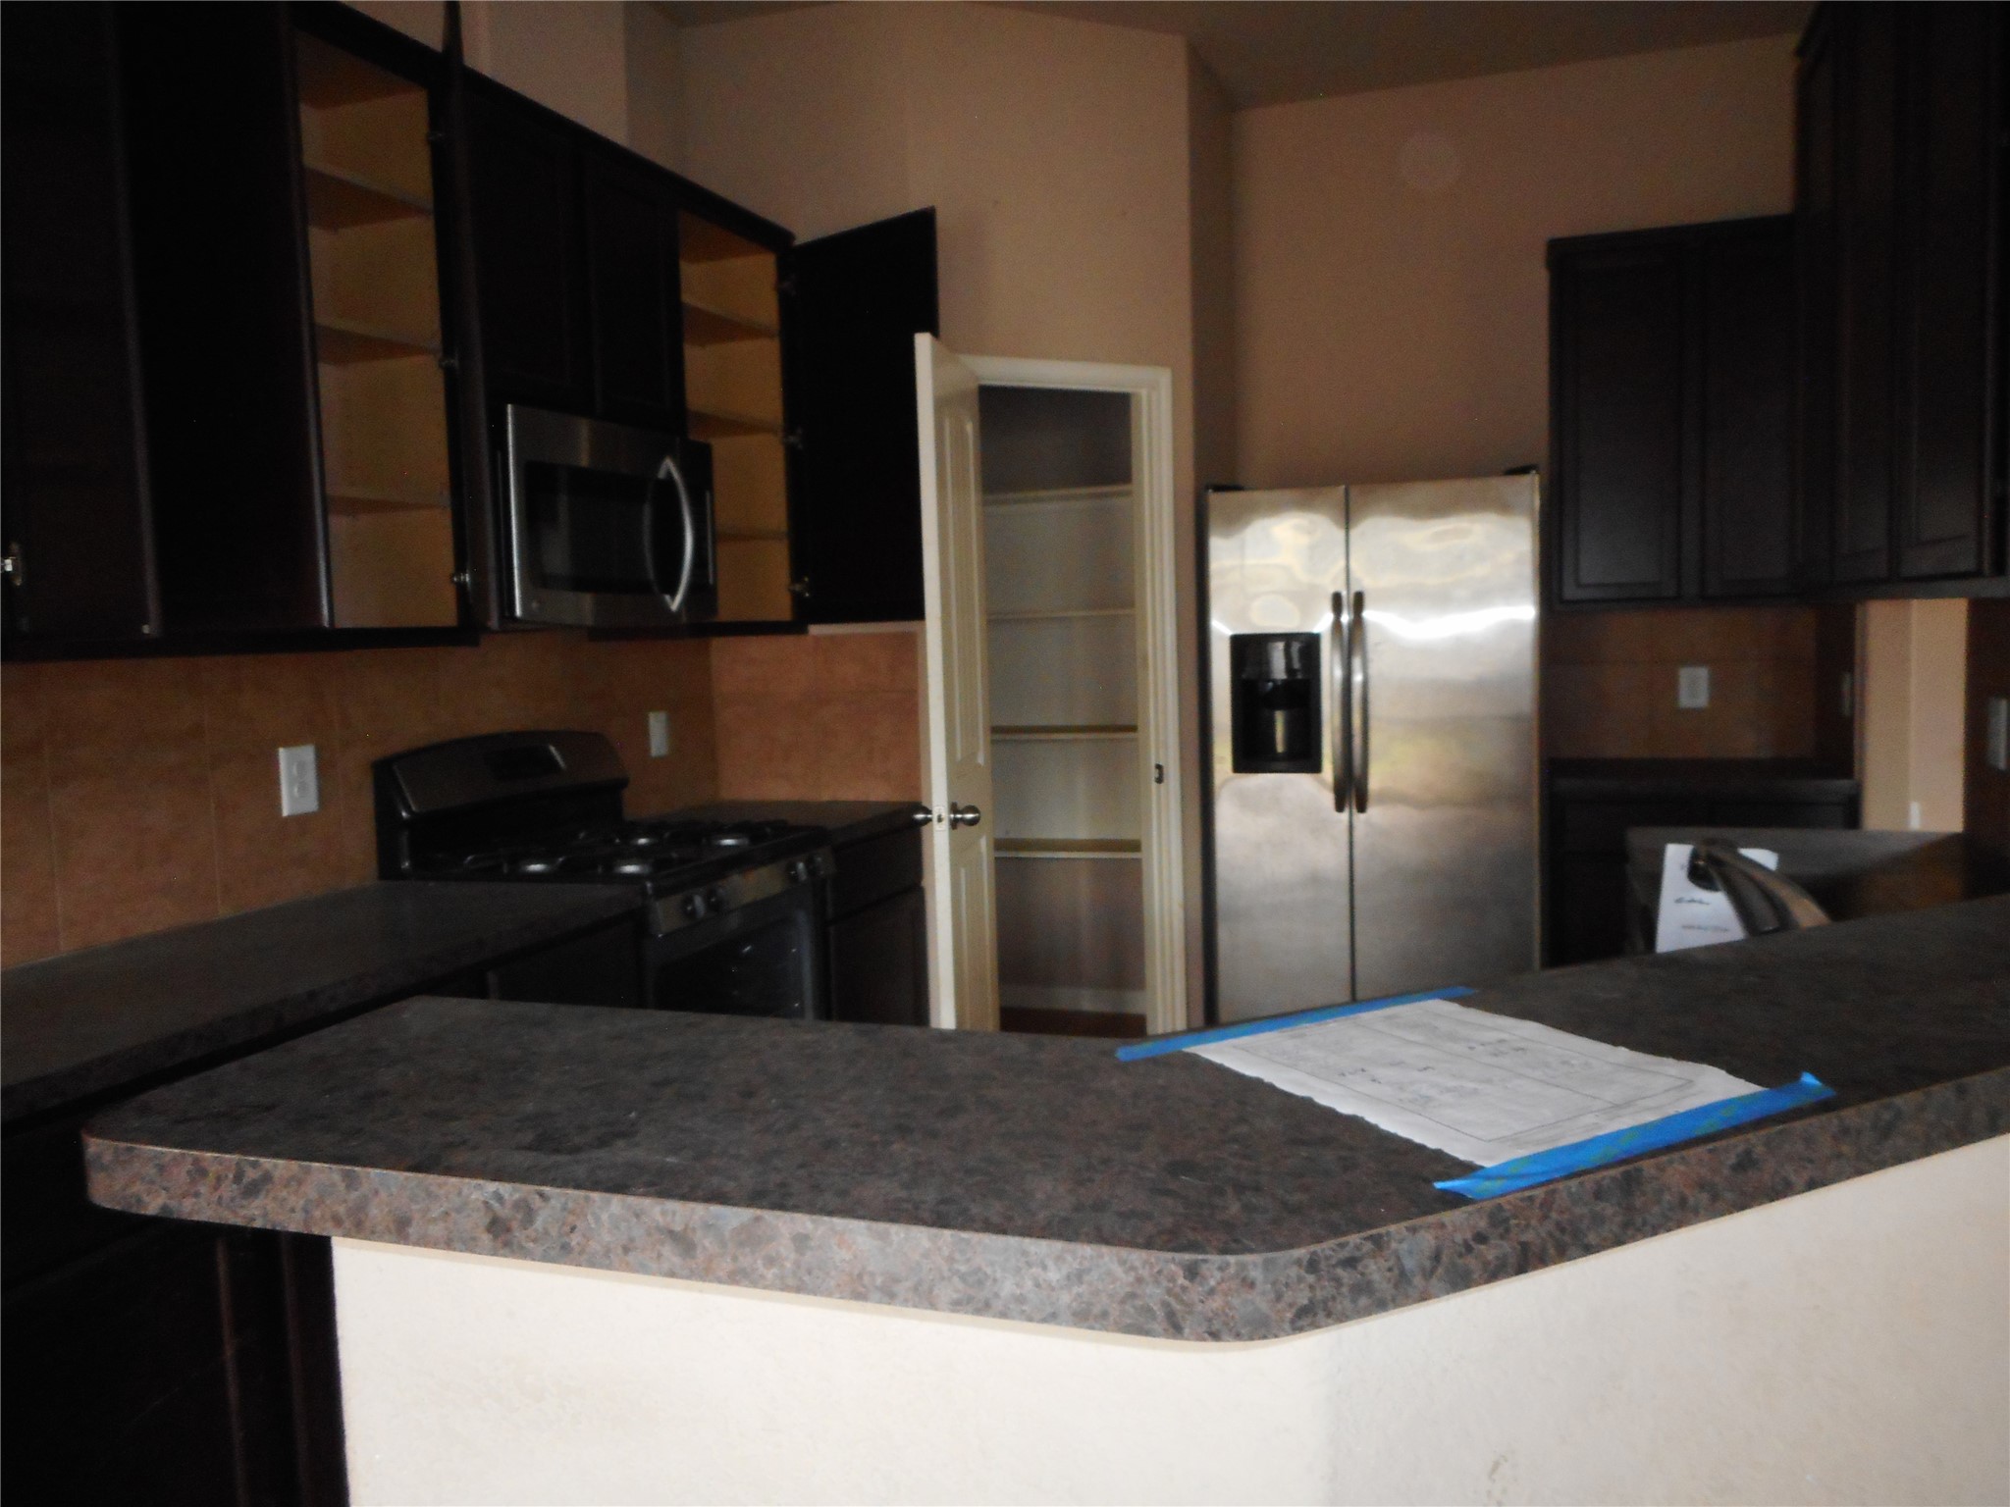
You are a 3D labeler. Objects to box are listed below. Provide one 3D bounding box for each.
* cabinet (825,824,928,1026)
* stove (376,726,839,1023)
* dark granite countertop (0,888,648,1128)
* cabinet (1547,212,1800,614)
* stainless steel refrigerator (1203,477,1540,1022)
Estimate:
[{"bbox_3d":[-0.620,0.635,3.864,0.620,0.874,0.555,0,5,19],"label":"cabinet"},{"bbox_3d":[-0.800,0.546,3.208,0.665,1.177,0.760,0,5,19],"label":"stove"},{"bbox_3d":[-1.206,0.346,2.131,0.625,0.040,1.495,0,5,19],"label":"dark granite countertop"},{"bbox_3d":[1.978,-0.963,4.210,0.760,1.050,0.340,0,5,19],"label":"cabinet"},{"bbox_3d":[1.110,0.100,4.293,0.866,1.752,0.810,0,5,19],"label":"stainless steel refrigerator"}]

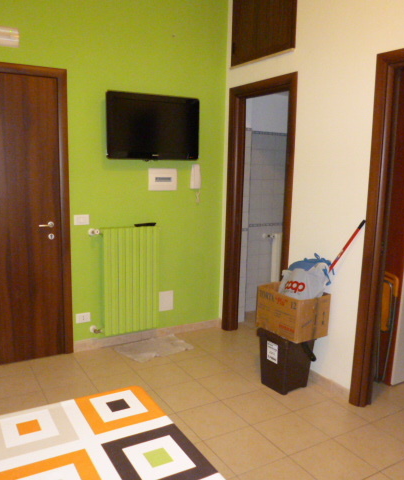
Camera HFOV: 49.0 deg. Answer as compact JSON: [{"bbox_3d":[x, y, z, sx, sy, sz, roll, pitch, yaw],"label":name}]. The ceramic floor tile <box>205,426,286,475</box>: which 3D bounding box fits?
[{"bbox_3d":[0.235,1.151,2.440,0.328,0.010,0.328,-4,10,-31],"label":"ceramic floor tile"}]

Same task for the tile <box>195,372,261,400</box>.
[{"bbox_3d":[0.186,1.036,3.152,0.331,0.010,0.328,-4,10,-31],"label":"tile"}]

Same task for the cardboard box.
[{"bbox_3d":[0.632,0.497,3.103,0.298,0.294,0.388,-5,11,-34],"label":"cardboard box"}]

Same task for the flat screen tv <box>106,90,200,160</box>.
[{"bbox_3d":[-0.401,-0.914,3.643,0.800,0.505,0.090,-3,10,-29],"label":"flat screen tv"}]

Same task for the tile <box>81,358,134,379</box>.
[{"bbox_3d":[-0.724,0.983,3.389,0.328,0.010,0.328,-4,10,-31],"label":"tile"}]

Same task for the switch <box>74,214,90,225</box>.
[{"bbox_3d":[-0.954,-0.158,3.534,0.120,0.080,0.010,-4,10,-31],"label":"switch"}]

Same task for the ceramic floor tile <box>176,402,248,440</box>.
[{"bbox_3d":[0.068,1.102,2.707,0.331,0.010,0.328,-4,10,-31],"label":"ceramic floor tile"}]

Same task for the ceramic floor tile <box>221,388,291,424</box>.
[{"bbox_3d":[0.352,1.083,2.876,0.331,0.010,0.328,-4,10,-31],"label":"ceramic floor tile"}]

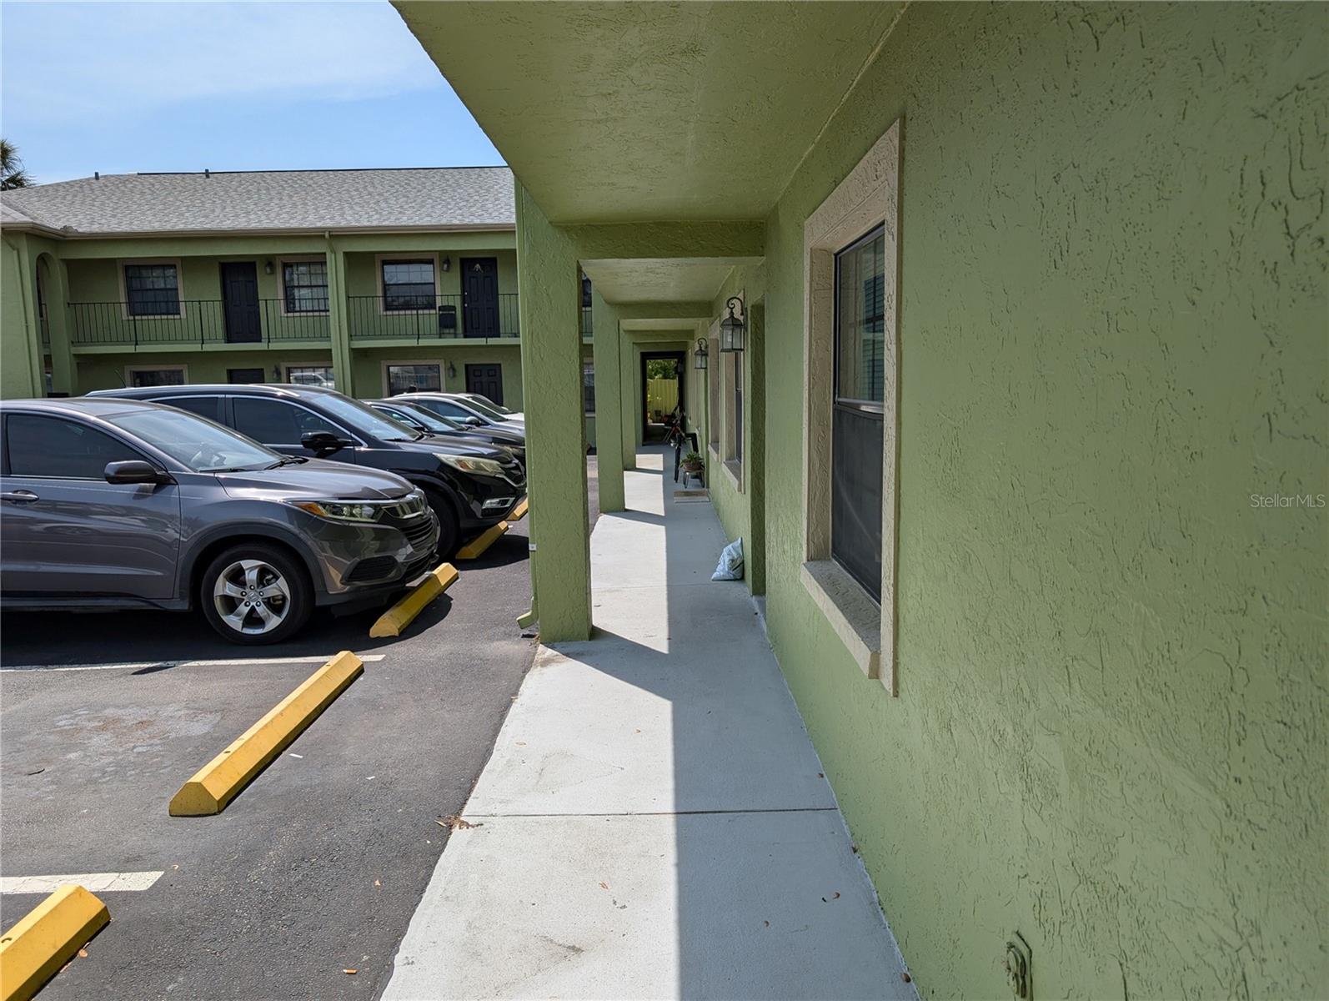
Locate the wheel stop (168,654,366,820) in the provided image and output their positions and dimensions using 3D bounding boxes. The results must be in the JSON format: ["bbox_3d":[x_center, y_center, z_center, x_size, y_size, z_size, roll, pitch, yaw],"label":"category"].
[{"bbox_3d":[-1.933,1.106,4.704,0.205,0.132,1.830,-1,8,0],"label":"wheel stop"}]

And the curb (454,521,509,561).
[{"bbox_3d":[-1.946,0.392,9.951,0.205,0.130,1.830,-1,8,0],"label":"curb"}]

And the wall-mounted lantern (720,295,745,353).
[{"bbox_3d":[0.512,-1.296,6.810,0.192,0.399,0.175,-1,8,0],"label":"wall-mounted lantern"}]

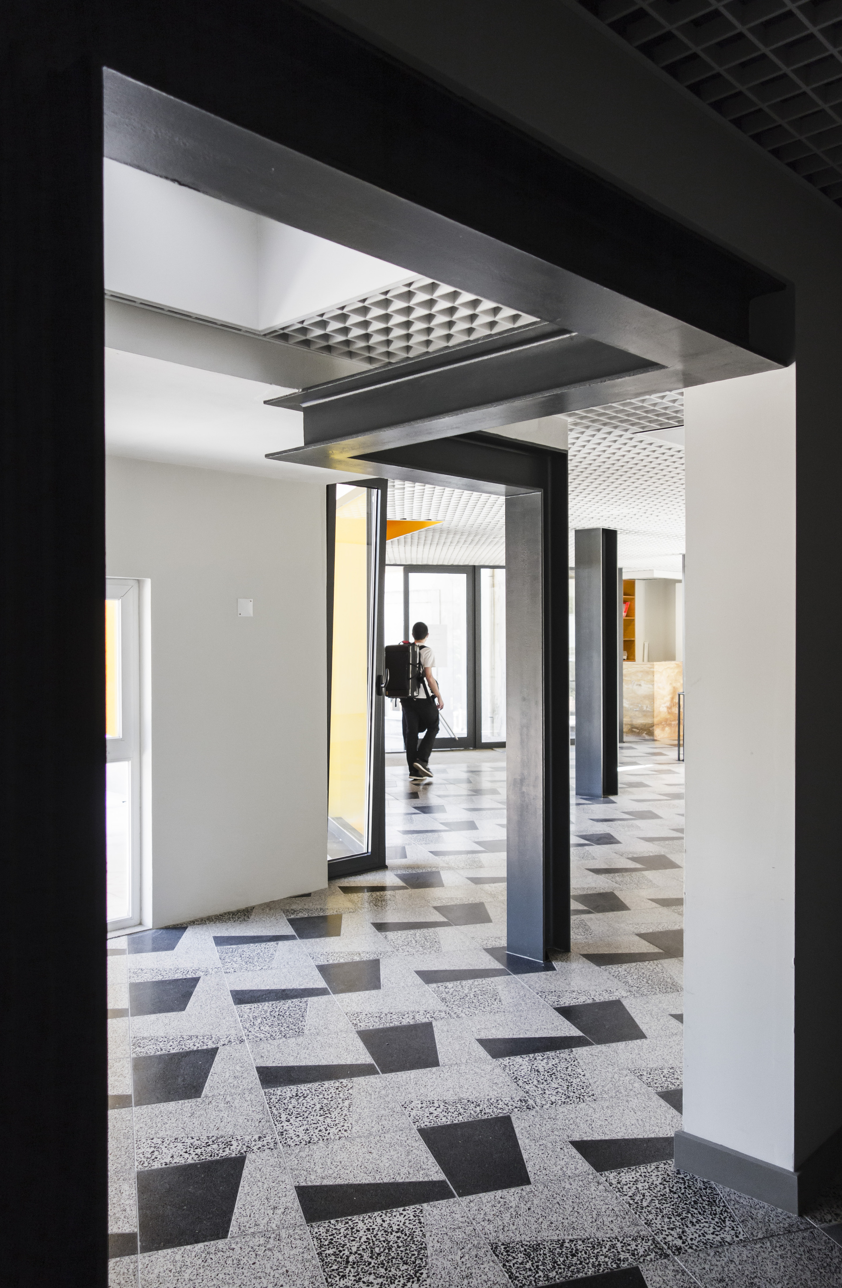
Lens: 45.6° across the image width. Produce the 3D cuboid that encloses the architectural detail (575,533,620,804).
[{"bbox_3d":[1.651,0.182,9.412,0.293,2.481,0.263,0,0,43],"label":"architectural detail"}]

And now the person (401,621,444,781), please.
[{"bbox_3d":[0.008,0.594,10.643,0.500,1.655,0.450,0,0,40],"label":"person"}]

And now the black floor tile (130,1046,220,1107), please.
[{"bbox_3d":[-0.811,1.457,3.369,0.299,0.020,0.382,0,0,-17],"label":"black floor tile"}]

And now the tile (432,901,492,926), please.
[{"bbox_3d":[0.262,1.447,5.347,0.299,0.020,0.382,0,0,-17],"label":"tile"}]

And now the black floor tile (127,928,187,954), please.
[{"bbox_3d":[-1.281,1.463,4.907,0.301,0.014,0.386,0,0,-17],"label":"black floor tile"}]

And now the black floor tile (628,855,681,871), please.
[{"bbox_3d":[1.567,1.439,6.570,0.299,0.020,0.382,0,0,-17],"label":"black floor tile"}]

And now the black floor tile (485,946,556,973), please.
[{"bbox_3d":[0.493,1.449,4.592,0.299,0.020,0.382,0,0,-17],"label":"black floor tile"}]

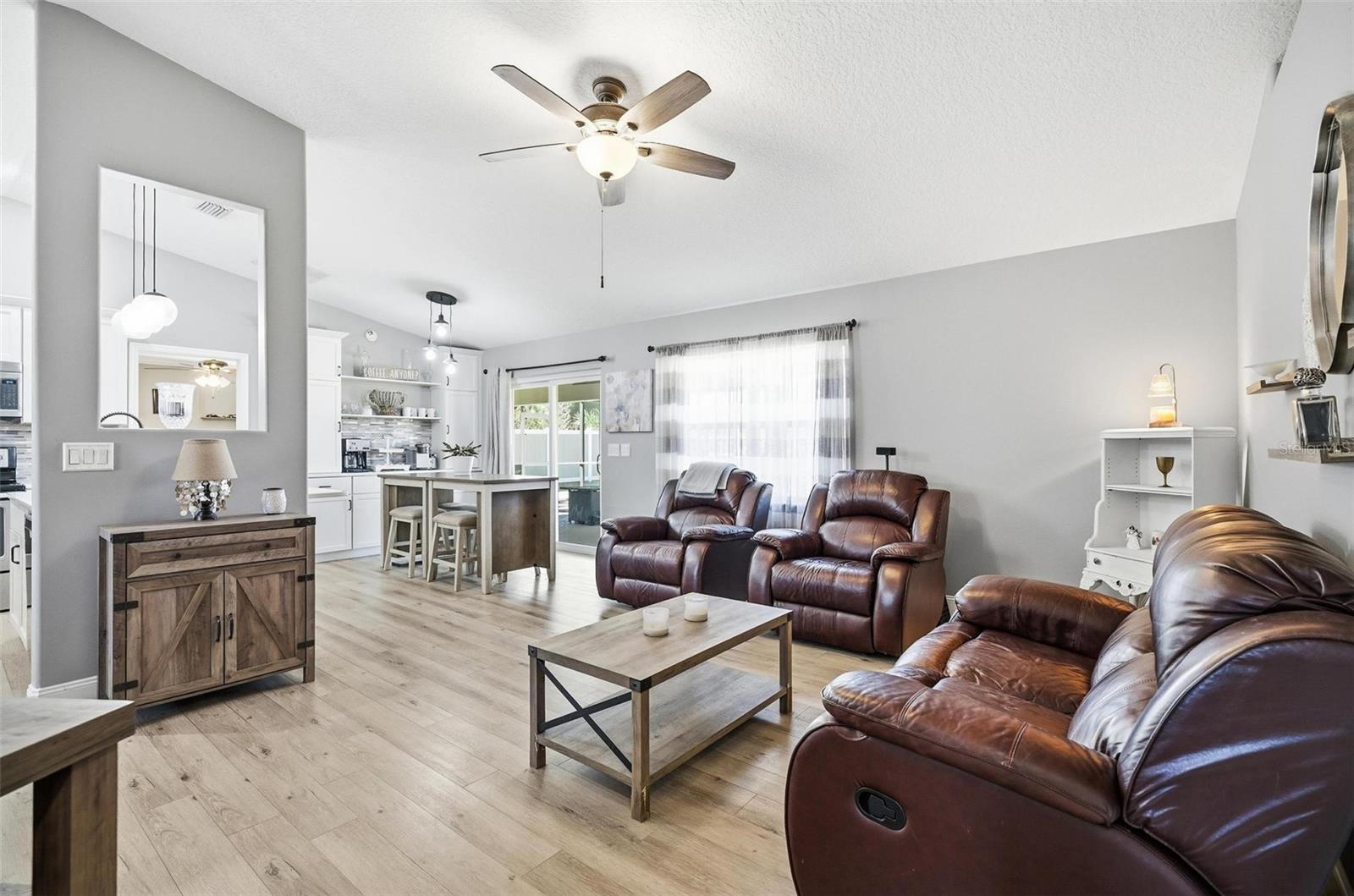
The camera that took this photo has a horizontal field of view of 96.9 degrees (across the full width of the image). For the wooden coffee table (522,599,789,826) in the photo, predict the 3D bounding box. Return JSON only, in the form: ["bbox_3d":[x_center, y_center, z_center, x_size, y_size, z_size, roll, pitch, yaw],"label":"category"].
[{"bbox_3d":[-0.015,0.964,2.471,0.554,0.453,1.022,0,0,38],"label":"wooden coffee table"}]

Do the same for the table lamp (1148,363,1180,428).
[{"bbox_3d":[2.792,-0.303,3.440,0.150,0.360,0.135,0,0,-5],"label":"table lamp"}]

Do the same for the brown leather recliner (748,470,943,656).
[{"bbox_3d":[1.203,0.670,4.101,1.000,1.040,1.030,0,0,40],"label":"brown leather recliner"}]

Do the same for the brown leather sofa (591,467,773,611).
[{"bbox_3d":[0.086,0.682,4.888,0.972,1.032,1.022,0,0,34],"label":"brown leather sofa"}]

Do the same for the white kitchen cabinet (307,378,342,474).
[{"bbox_3d":[-4.038,-0.245,6.632,0.340,1.060,0.500,0,0,38],"label":"white kitchen cabinet"}]

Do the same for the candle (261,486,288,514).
[{"bbox_3d":[-2.081,0.287,3.104,0.107,0.136,0.107,0,0,41],"label":"candle"}]

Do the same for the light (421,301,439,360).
[{"bbox_3d":[-2.564,-1.222,6.250,0.150,0.615,0.150,0,0,38],"label":"light"}]

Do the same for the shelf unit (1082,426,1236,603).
[{"bbox_3d":[2.649,0.545,3.341,0.362,1.296,0.585,0,0,-7],"label":"shelf unit"}]

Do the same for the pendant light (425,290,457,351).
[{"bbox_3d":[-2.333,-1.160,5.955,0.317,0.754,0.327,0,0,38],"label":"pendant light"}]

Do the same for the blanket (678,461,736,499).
[{"bbox_3d":[0.253,0.270,5.170,0.470,0.310,0.260,0,0,41],"label":"blanket"}]

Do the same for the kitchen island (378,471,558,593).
[{"bbox_3d":[-2.007,0.733,5.697,1.750,0.915,0.750,0,0,38],"label":"kitchen island"}]

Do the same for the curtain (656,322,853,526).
[{"bbox_3d":[0.610,0.055,5.532,2.100,2.130,0.100,0,0,38],"label":"curtain"}]

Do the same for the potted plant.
[{"bbox_3d":[-2.058,0.092,5.724,0.357,0.322,0.337,0,0,38],"label":"potted plant"}]

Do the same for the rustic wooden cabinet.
[{"bbox_3d":[-2.229,0.773,2.886,0.377,0.838,0.764,0,0,41],"label":"rustic wooden cabinet"}]

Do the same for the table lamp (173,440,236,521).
[{"bbox_3d":[-2.258,0.155,2.873,0.248,0.397,0.248,0,0,41],"label":"table lamp"}]

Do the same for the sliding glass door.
[{"bbox_3d":[-1.559,0.170,7.411,1.790,2.040,0.120,0,0,38],"label":"sliding glass door"}]

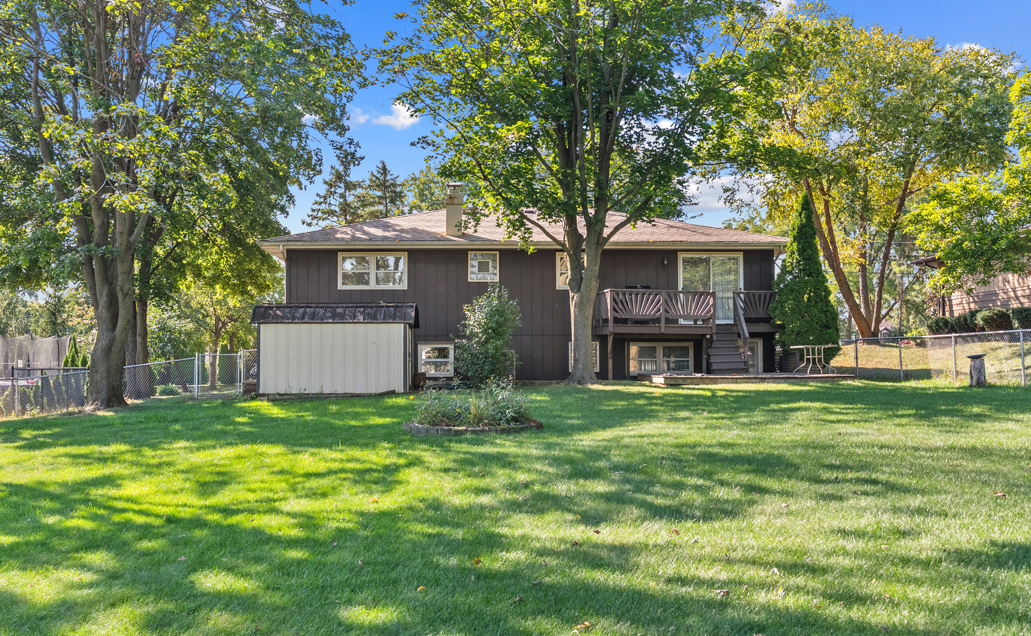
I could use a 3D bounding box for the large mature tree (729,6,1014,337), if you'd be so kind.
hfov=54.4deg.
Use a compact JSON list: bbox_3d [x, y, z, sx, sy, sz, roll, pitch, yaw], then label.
[{"bbox_3d":[12.400,-4.997,35.000,10.000,11.750,9.600,0,-2,-3],"label":"large mature tree"}]

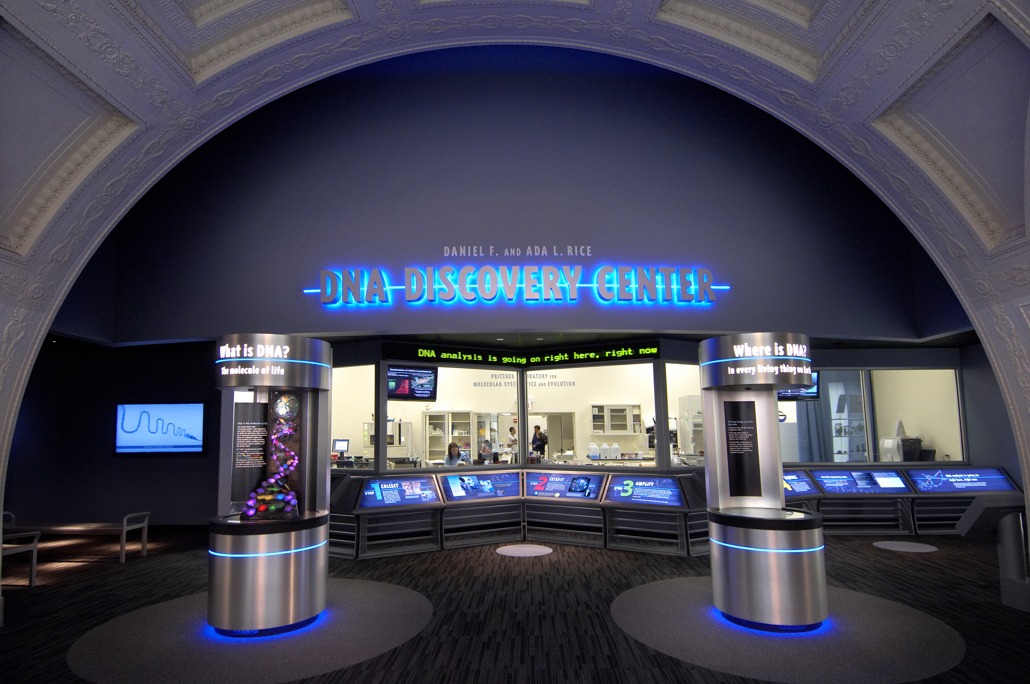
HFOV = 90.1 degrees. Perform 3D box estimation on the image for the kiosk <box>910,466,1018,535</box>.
[{"bbox_3d":[6.847,2.431,7.975,1.580,0.950,0.500,0,-9,-3],"label":"kiosk"}]

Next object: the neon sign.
[{"bbox_3d":[0.038,-0.782,7.136,5.764,0.535,0.220,-1,-6,0],"label":"neon sign"}]

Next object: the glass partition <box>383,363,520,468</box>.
[{"bbox_3d":[-0.917,1.160,7.968,2.160,1.540,0.060,4,-10,-26],"label":"glass partition"}]

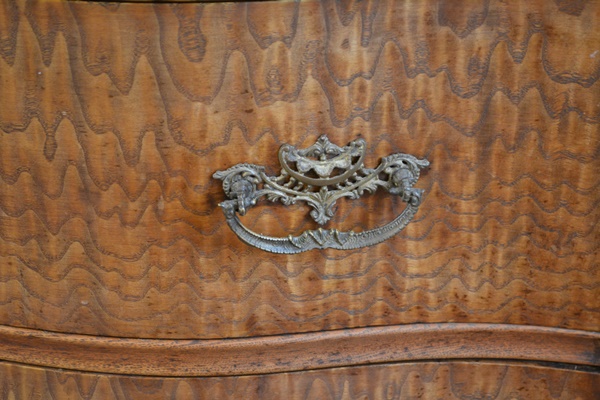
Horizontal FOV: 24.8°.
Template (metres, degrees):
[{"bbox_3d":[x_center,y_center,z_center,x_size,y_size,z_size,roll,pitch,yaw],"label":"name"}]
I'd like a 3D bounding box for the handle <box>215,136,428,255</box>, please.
[{"bbox_3d":[0.014,-0.002,0.755,0.122,0.064,0.027,-3,20,-9],"label":"handle"}]

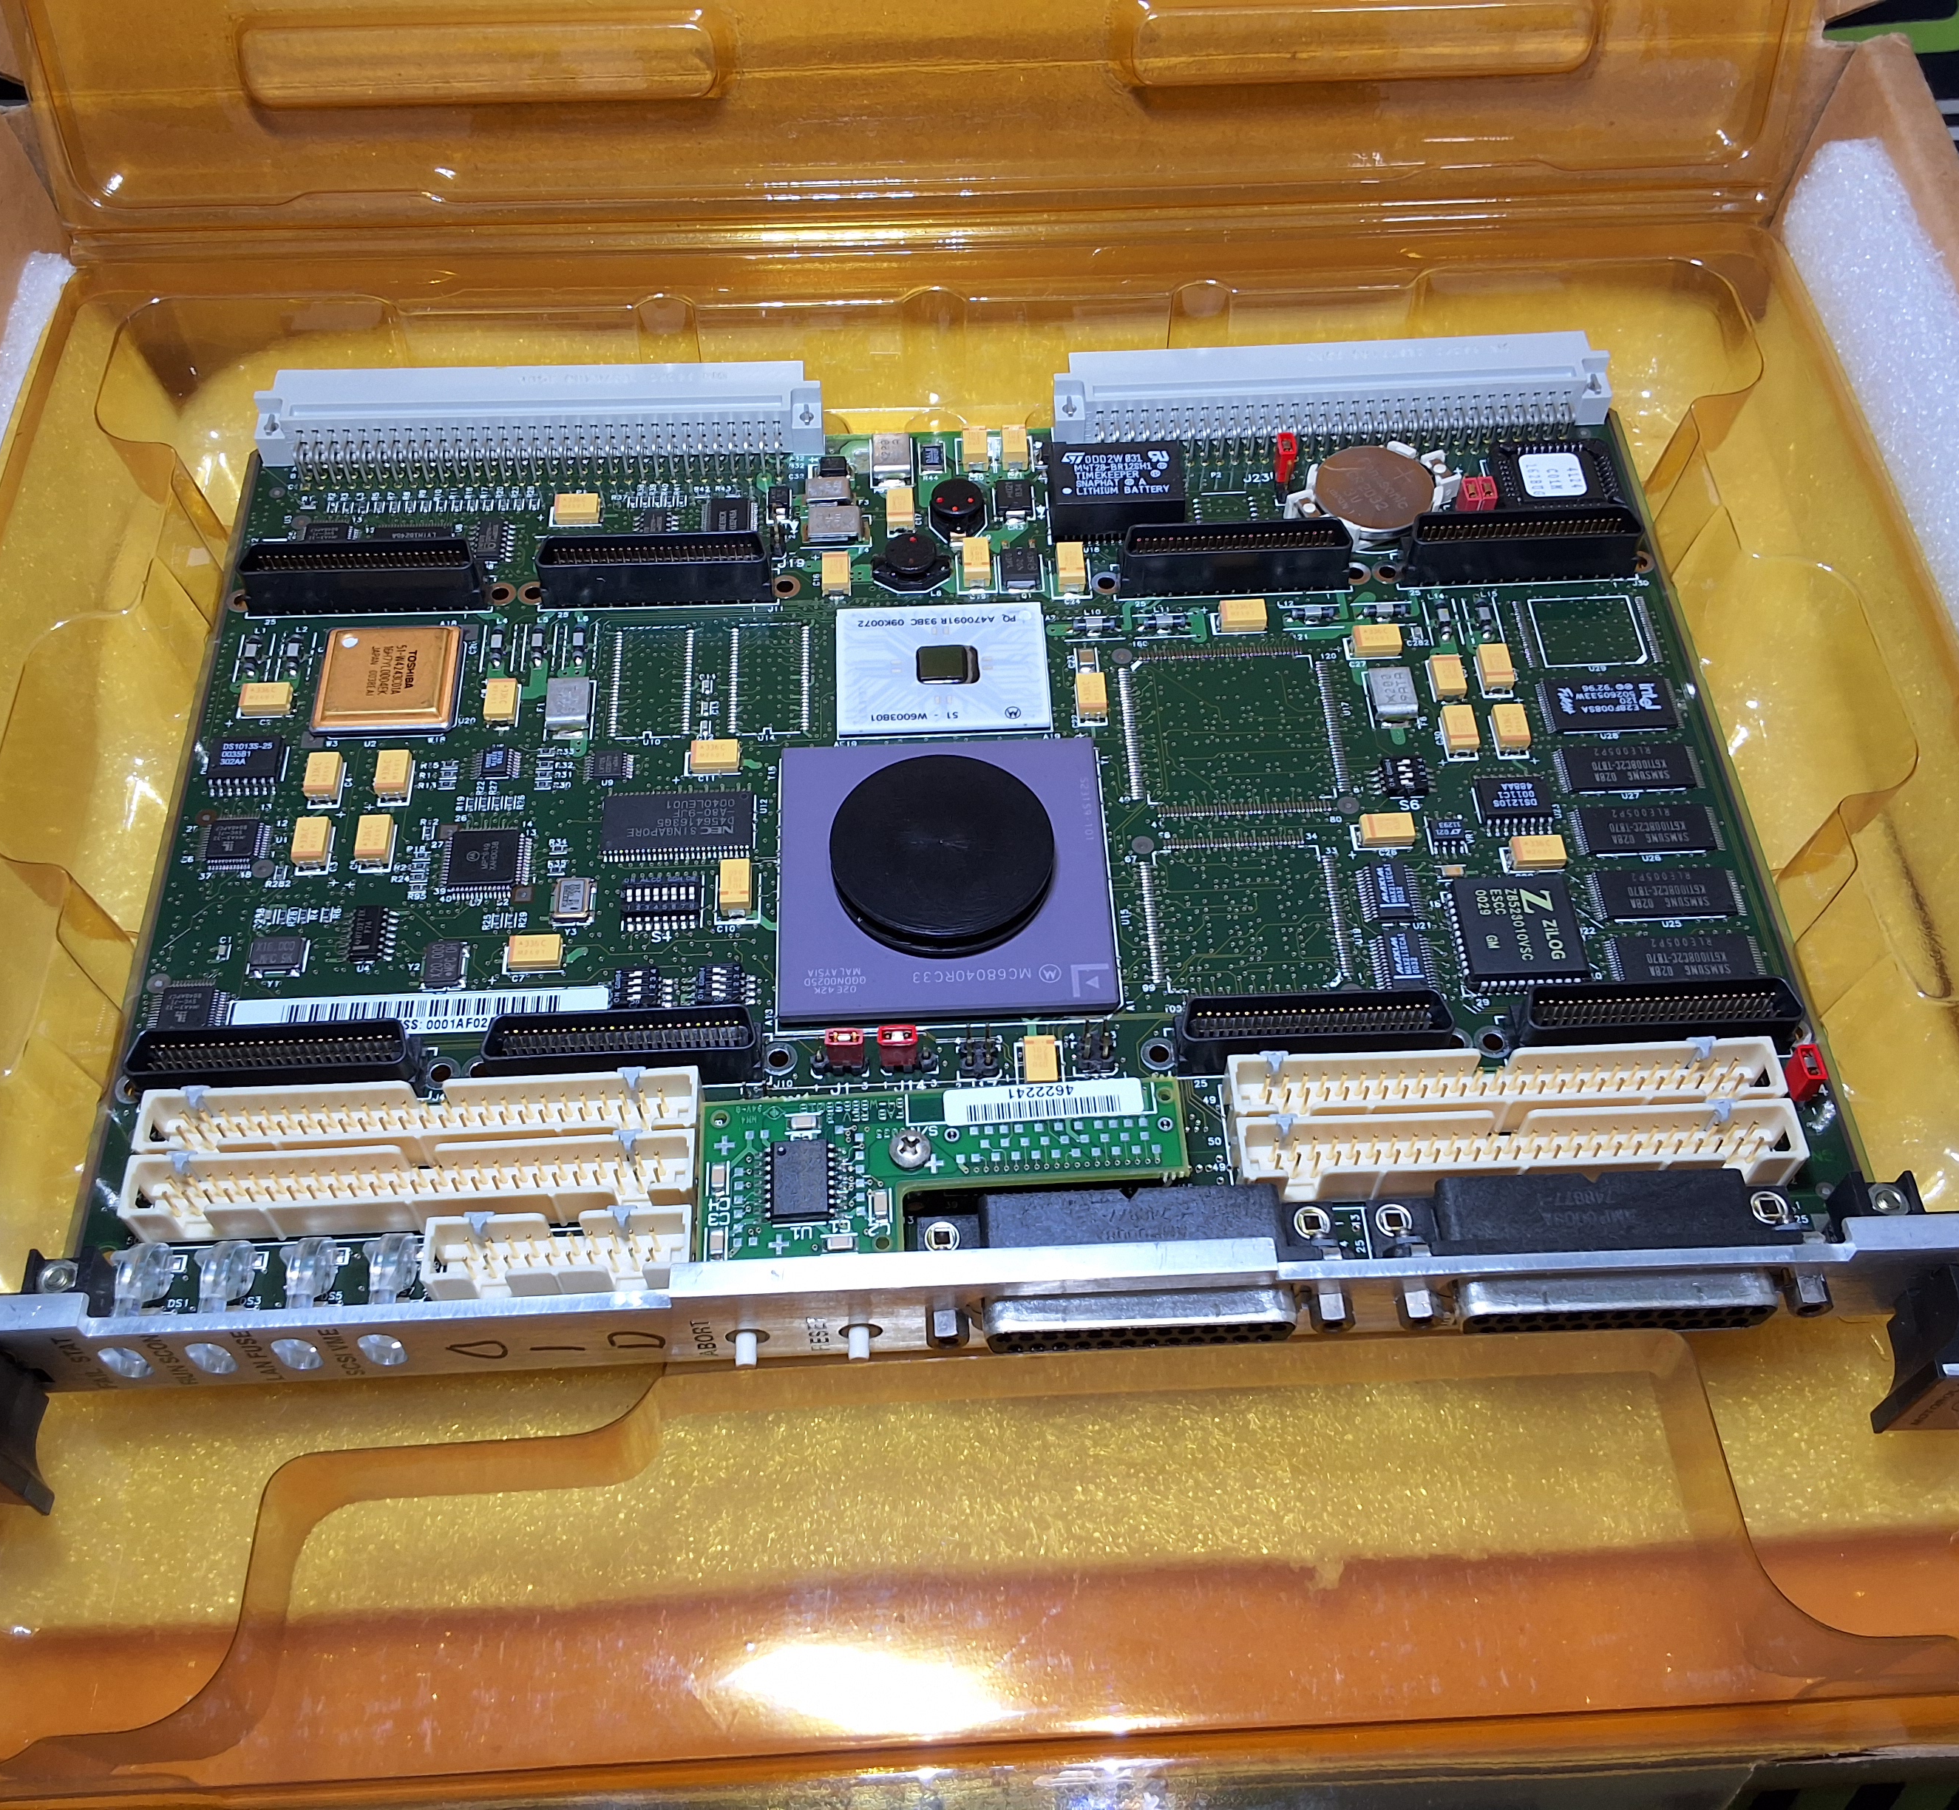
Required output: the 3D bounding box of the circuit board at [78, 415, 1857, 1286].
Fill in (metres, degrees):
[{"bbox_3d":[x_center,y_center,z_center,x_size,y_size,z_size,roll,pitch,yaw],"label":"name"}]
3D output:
[{"bbox_3d":[-0.003,-0.017,0.286,0.233,0.013,0.160,-2,56,-2],"label":"circuit board"}]

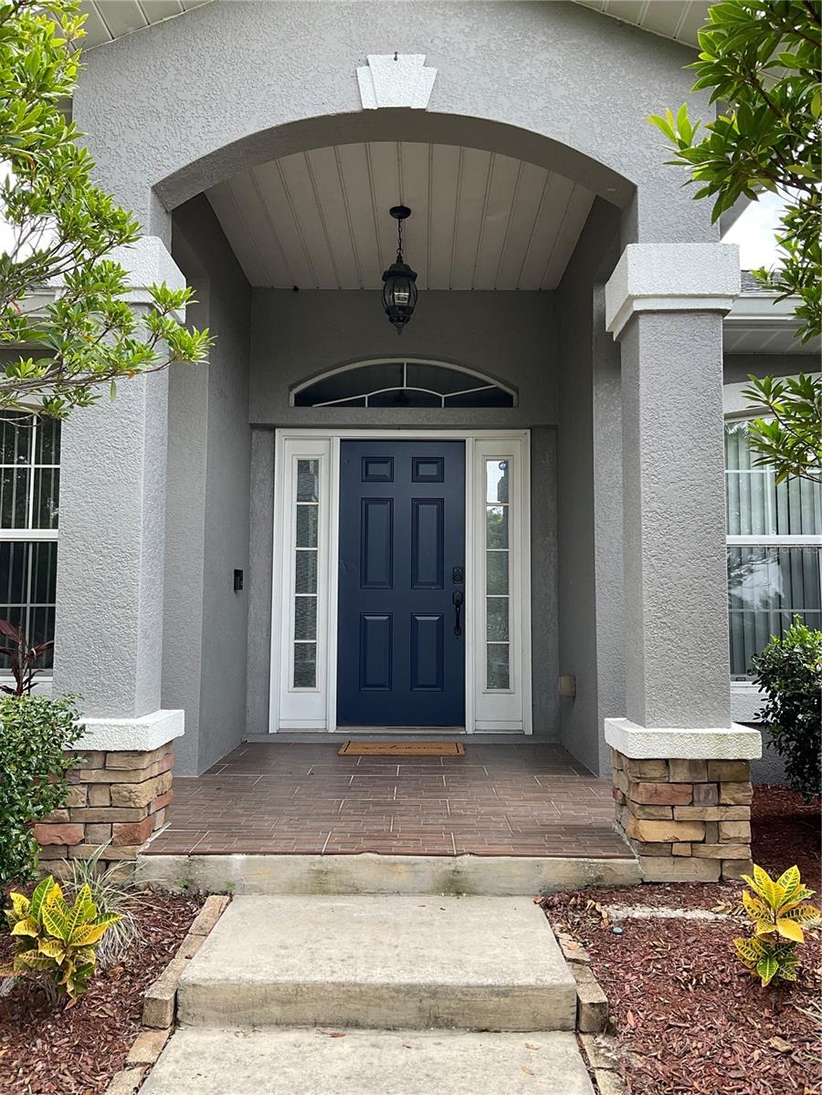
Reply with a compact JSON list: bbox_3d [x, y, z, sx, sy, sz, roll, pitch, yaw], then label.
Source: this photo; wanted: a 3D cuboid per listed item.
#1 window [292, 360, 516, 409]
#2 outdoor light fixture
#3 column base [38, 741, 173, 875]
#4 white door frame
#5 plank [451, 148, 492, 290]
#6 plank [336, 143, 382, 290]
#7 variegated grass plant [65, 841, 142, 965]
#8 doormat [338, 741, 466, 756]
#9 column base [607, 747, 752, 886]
[{"bbox_3d":[-0.048,-1.131,6.488,1.585,0.380,0.080,0,-5,1],"label":"window"},{"bbox_3d":[-0.062,-1.551,5.150,0.195,0.722,0.195,0,-5,1],"label":"outdoor light fixture"},{"bbox_3d":[-1.186,0.989,3.571,0.430,0.450,0.450,0,-5,1],"label":"column base"},{"bbox_3d":[-0.063,0.228,6.427,1.795,2.120,0.140,0,-5,1],"label":"white door frame"},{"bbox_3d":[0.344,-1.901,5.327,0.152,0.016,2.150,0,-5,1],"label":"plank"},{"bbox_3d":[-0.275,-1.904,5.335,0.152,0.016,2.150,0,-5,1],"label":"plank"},{"bbox_3d":[-0.938,1.067,2.848,0.290,0.310,0.310,0,-5,1],"label":"variegated grass plant"},{"bbox_3d":[-0.053,1.306,5.958,0.790,0.015,0.510,0,-5,1],"label":"doormat"},{"bbox_3d":[1.026,1.002,3.532,0.430,0.445,0.450,0,-5,1],"label":"column base"}]

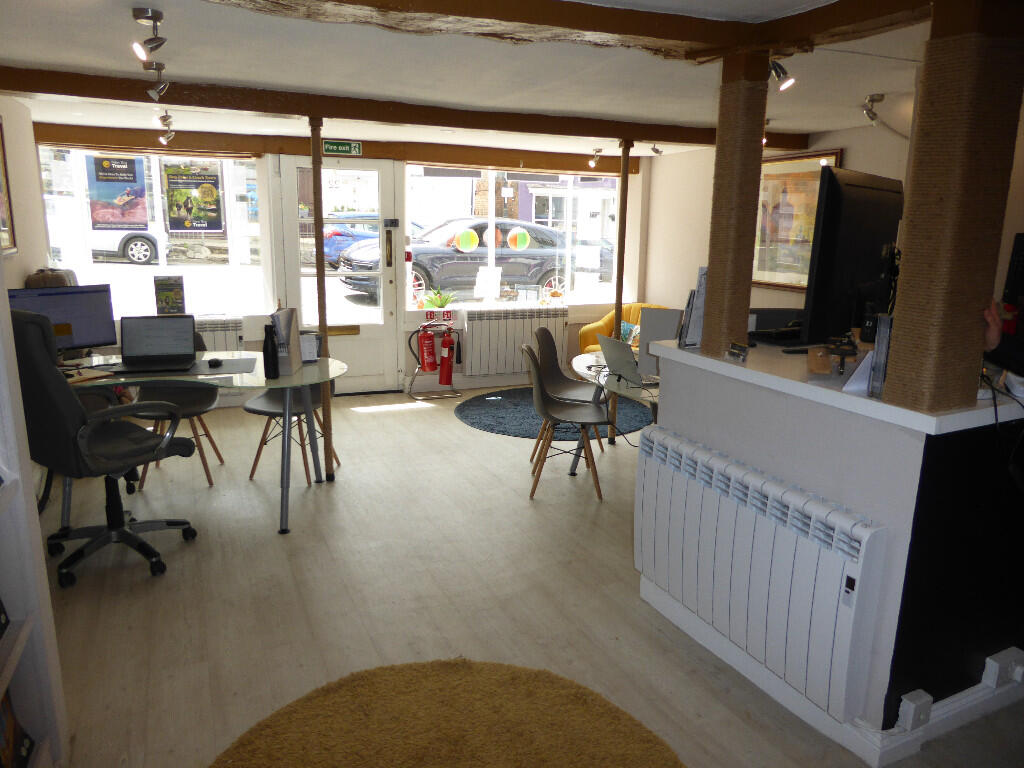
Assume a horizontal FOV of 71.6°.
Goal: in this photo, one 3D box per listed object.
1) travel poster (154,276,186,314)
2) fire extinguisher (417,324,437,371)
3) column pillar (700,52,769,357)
[{"bbox_3d":[-2.661,-0.691,5.511,0.205,0.300,0.030,-2,13,-12],"label":"travel poster"},{"bbox_3d":[-0.716,-0.301,6.014,0.160,0.410,0.170,-7,13,-10],"label":"fire extinguisher"},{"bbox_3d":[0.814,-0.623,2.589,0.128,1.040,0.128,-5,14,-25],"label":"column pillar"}]

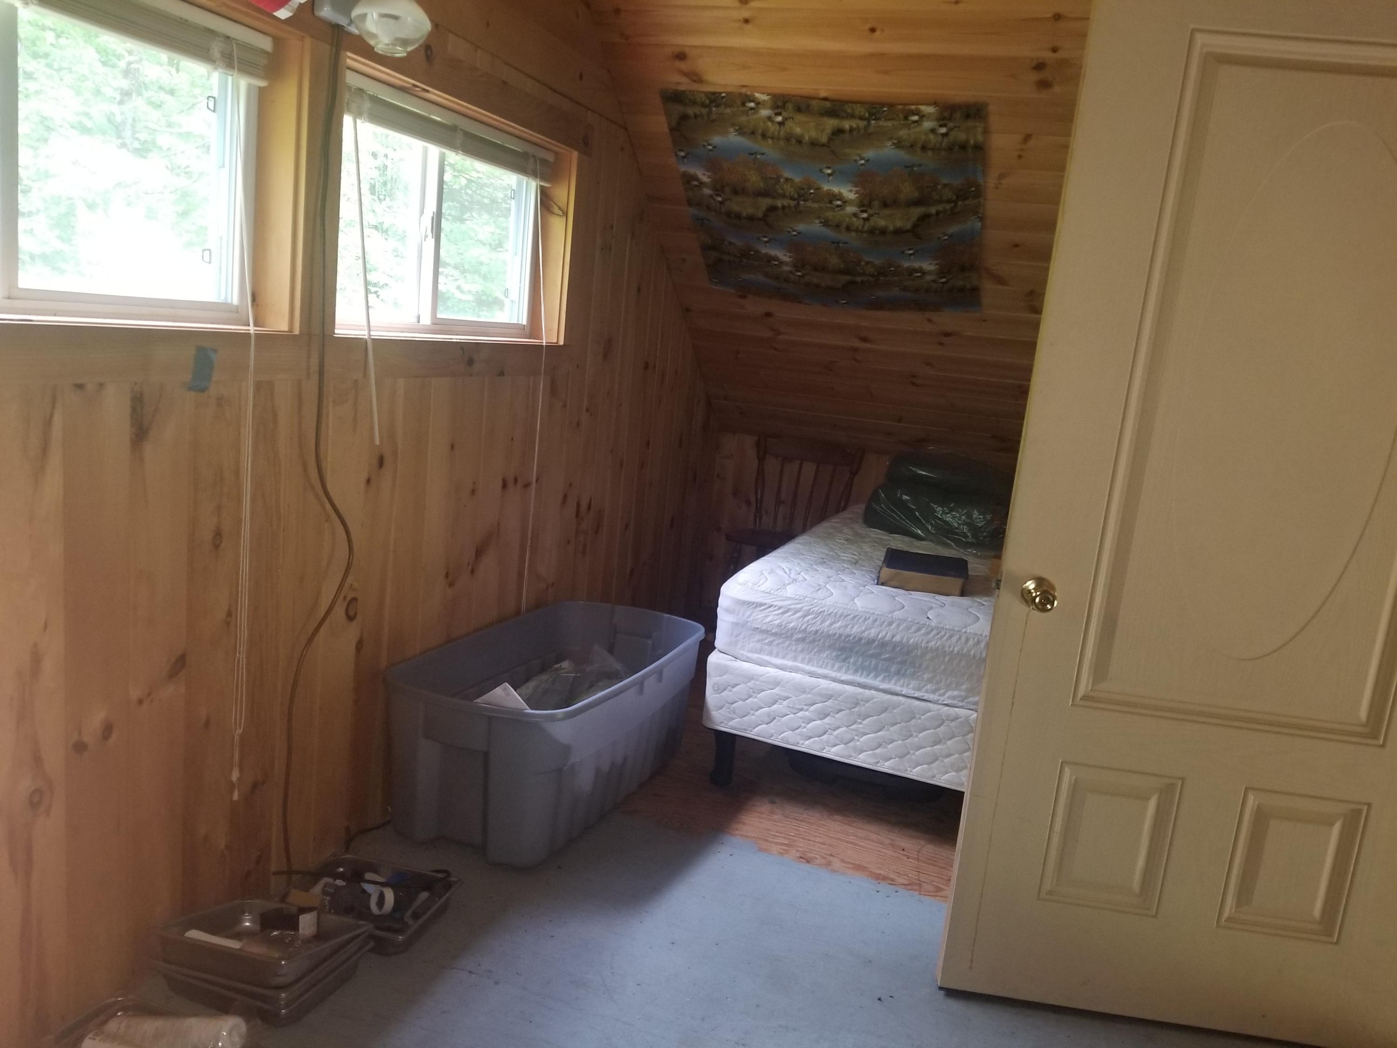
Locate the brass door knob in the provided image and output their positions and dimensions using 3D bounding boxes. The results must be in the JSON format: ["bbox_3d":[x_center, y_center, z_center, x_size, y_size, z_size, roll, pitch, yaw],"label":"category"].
[{"bbox_3d":[0.654,0.140,2.005,0.064,0.064,0.062,7,11,5],"label":"brass door knob"}]

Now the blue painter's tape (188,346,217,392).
[{"bbox_3d":[-0.892,-0.277,1.892,0.006,0.082,0.049,9,-1,17],"label":"blue painter's tape"}]

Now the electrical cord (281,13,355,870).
[{"bbox_3d":[-0.783,-0.096,2.218,0.070,1.830,0.200,9,11,17],"label":"electrical cord"}]

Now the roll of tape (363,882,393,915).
[{"bbox_3d":[-0.694,0.818,2.284,0.060,0.060,0.024,14,13,37],"label":"roll of tape"}]

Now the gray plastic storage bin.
[{"bbox_3d":[-0.401,0.546,2.974,0.501,0.415,1.015,10,11,20],"label":"gray plastic storage bin"}]

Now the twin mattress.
[{"bbox_3d":[0.825,0.328,3.728,0.970,0.441,1.900,10,11,20],"label":"twin mattress"}]

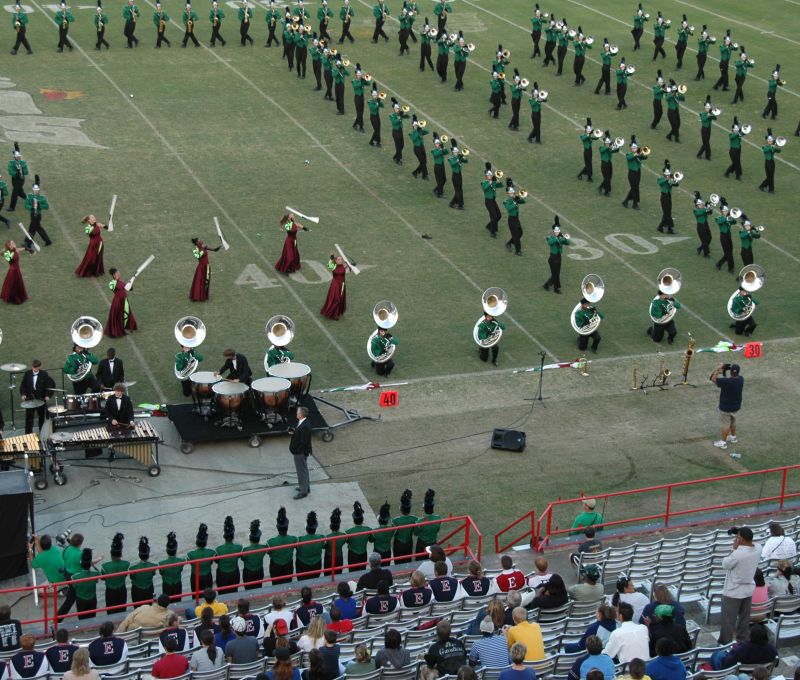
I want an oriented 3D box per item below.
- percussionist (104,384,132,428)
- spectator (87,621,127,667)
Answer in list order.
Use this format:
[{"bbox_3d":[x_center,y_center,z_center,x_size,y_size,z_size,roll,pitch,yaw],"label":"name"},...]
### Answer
[{"bbox_3d":[-5.566,1.671,37.312,0.580,1.680,0.520,-2,21,-9],"label":"percussionist"},{"bbox_3d":[-4.128,4.527,26.597,0.540,1.280,0.750,-6,22,-20],"label":"spectator"}]

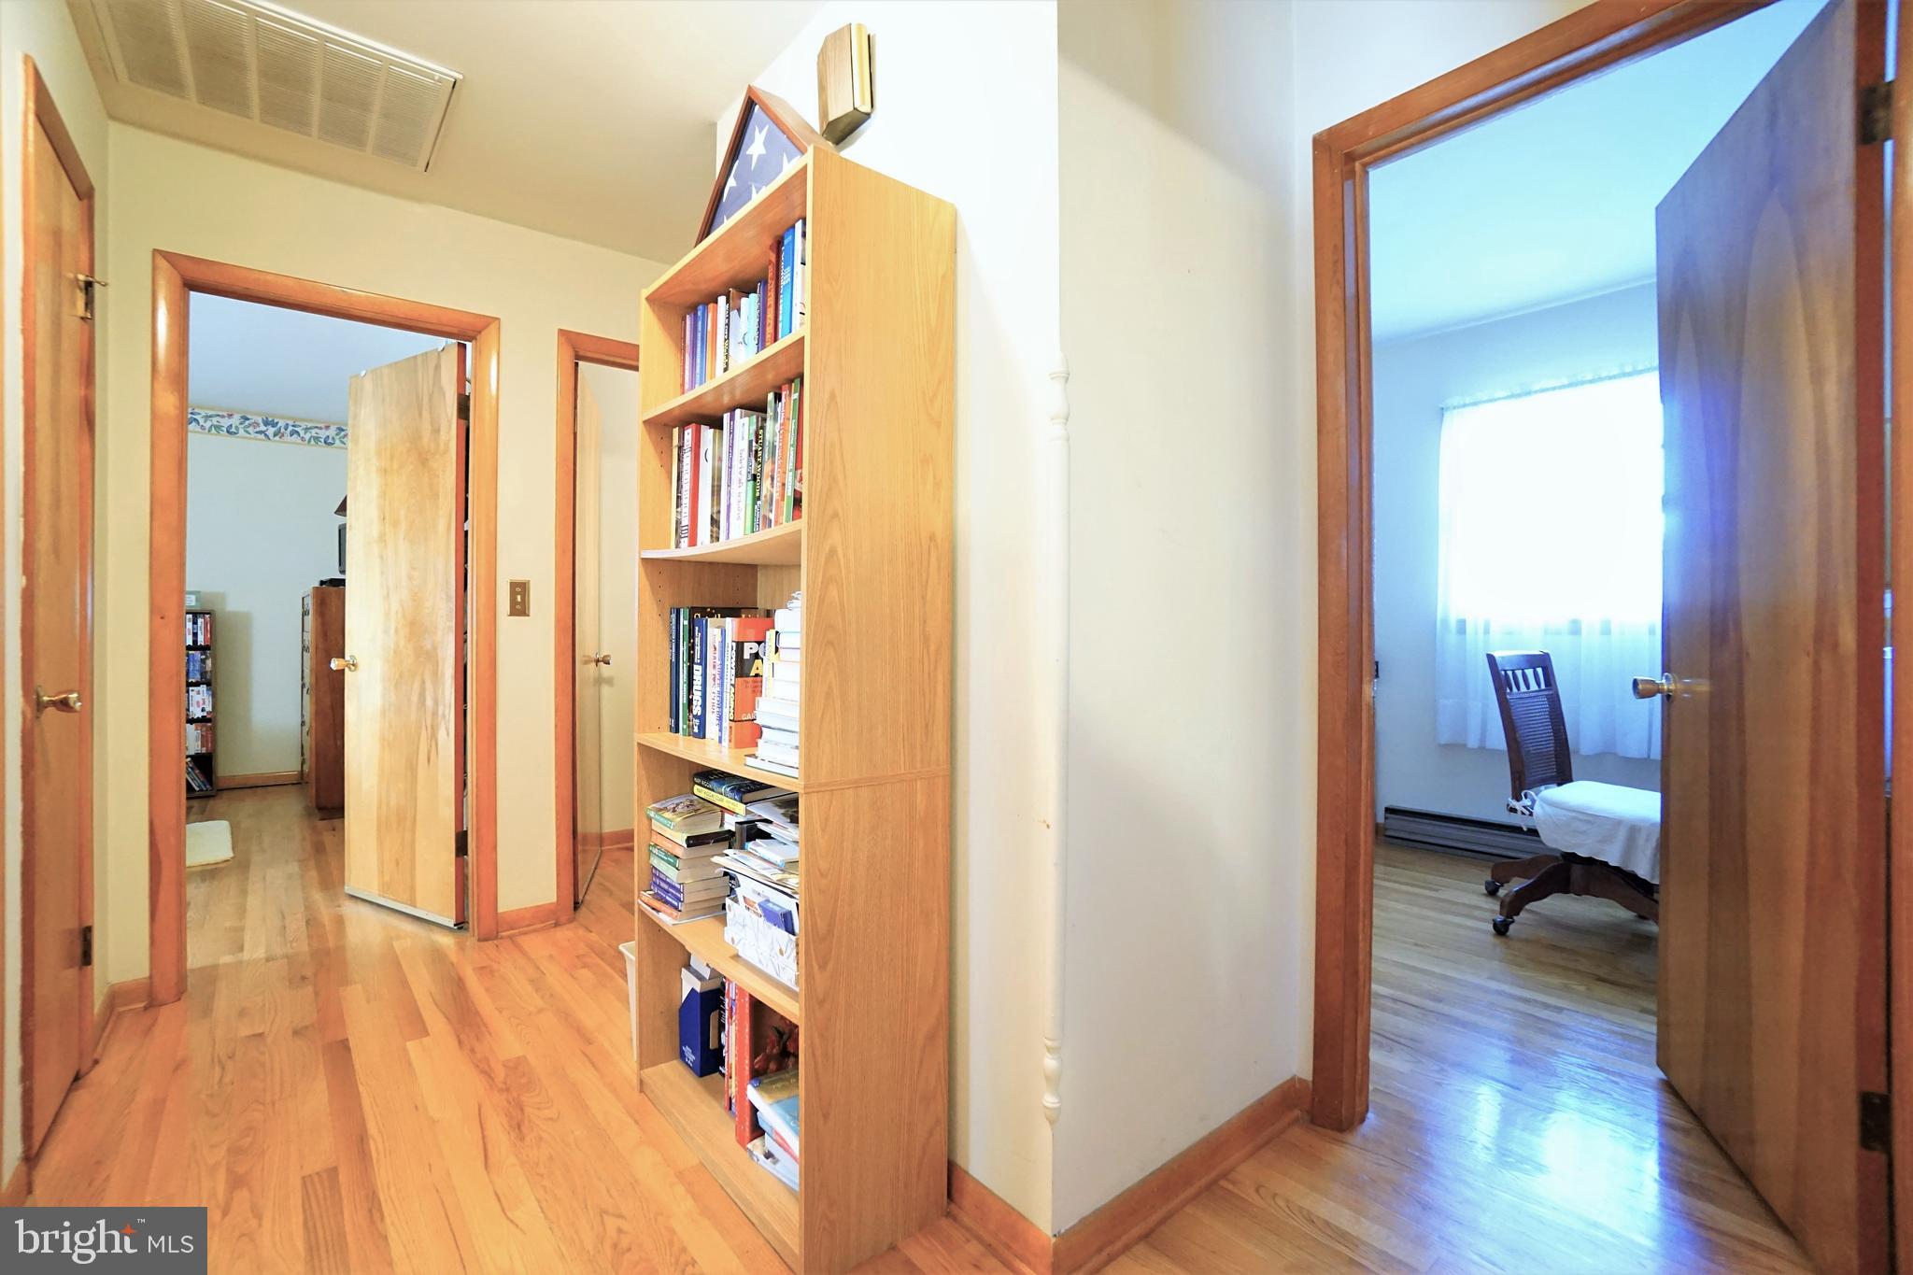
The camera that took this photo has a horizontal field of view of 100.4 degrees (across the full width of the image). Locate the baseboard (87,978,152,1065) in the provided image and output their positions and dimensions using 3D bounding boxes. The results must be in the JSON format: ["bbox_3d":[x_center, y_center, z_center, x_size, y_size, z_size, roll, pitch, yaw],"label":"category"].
[{"bbox_3d":[-2.176,0.982,2.071,0.085,0.088,0.360,0,0,-40],"label":"baseboard"}]

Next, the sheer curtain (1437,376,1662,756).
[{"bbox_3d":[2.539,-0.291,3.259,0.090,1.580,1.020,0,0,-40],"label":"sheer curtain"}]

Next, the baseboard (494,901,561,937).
[{"bbox_3d":[-1.507,0.984,2.797,0.195,0.086,0.022,0,0,-40],"label":"baseboard"}]

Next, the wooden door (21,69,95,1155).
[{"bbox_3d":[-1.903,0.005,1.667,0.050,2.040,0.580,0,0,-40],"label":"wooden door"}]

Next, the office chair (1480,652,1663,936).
[{"bbox_3d":[2.225,0.556,2.774,0.550,0.960,0.620,0,0,-31],"label":"office chair"}]

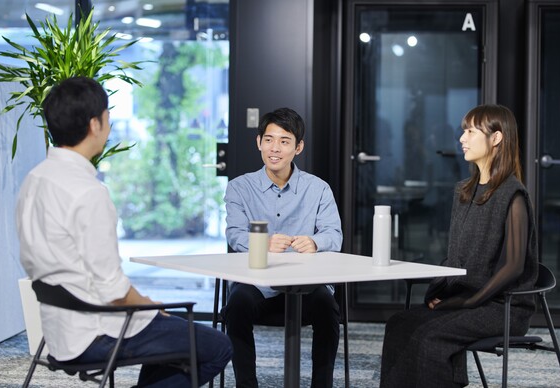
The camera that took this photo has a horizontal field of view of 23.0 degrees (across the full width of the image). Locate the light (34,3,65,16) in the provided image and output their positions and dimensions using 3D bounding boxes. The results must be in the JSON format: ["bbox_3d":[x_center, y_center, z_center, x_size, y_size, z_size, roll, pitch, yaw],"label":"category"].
[{"bbox_3d":[-2.661,-2.130,15.900,0.120,0.060,0.750,1,2,10],"label":"light"}]

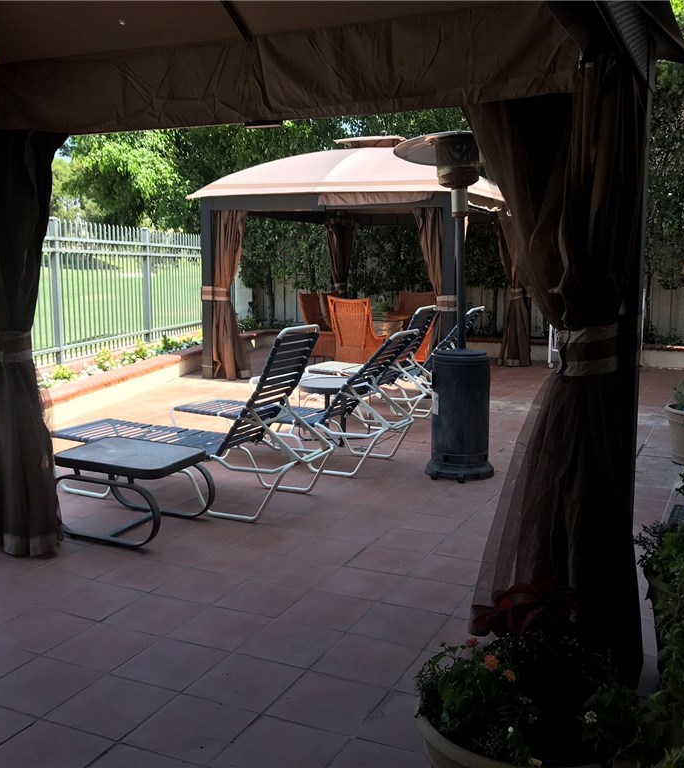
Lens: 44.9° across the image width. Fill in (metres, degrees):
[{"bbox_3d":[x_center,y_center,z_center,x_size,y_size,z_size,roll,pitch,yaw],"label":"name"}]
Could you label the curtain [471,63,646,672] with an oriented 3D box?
[{"bbox_3d":[0.703,-0.015,2.849,0.600,2.000,0.460,4,9,25],"label":"curtain"}]

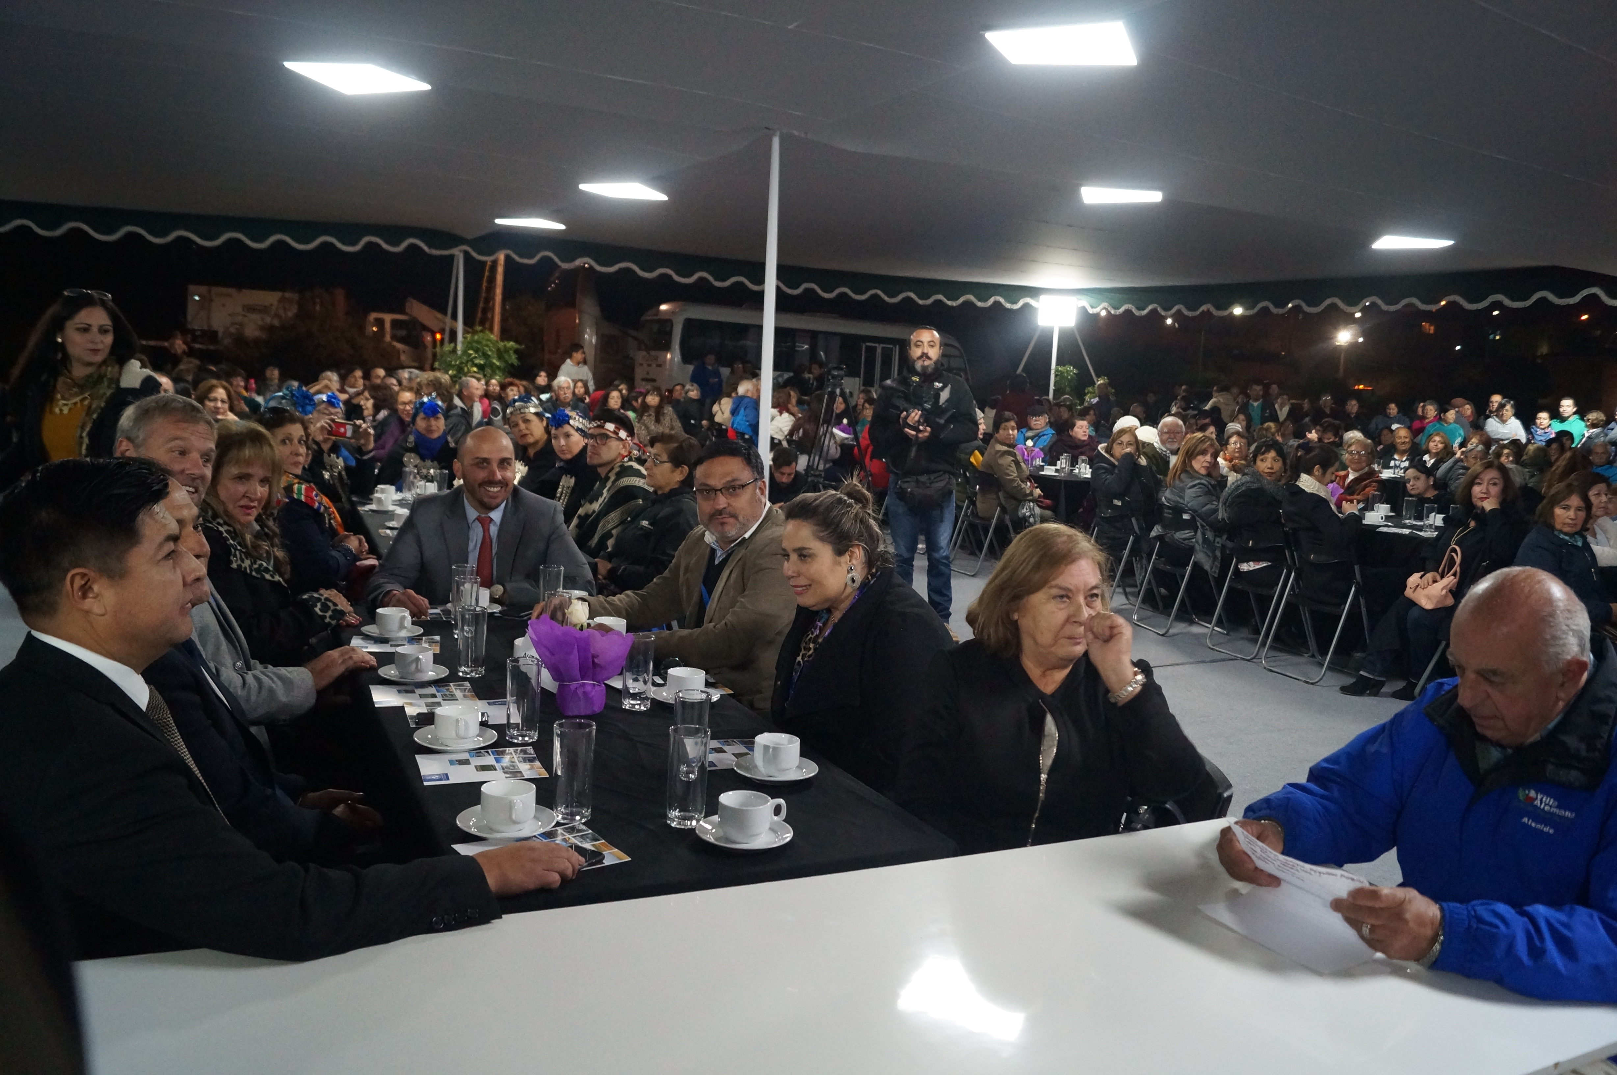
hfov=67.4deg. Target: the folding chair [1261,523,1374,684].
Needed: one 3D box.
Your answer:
[{"bbox_3d":[2.835,0.339,6.611,0.480,0.790,0.450,-1,9,-25],"label":"folding chair"}]

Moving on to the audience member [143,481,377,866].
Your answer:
[{"bbox_3d":[-0.984,0.513,2.140,0.800,1.260,0.560,0,9,-22],"label":"audience member"}]

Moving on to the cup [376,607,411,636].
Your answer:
[{"bbox_3d":[-1.008,0.208,2.960,0.100,0.058,0.080,7,9,26],"label":"cup"}]

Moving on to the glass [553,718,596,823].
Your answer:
[{"bbox_3d":[-0.358,0.355,1.849,0.064,0.147,0.064,3,8,0],"label":"glass"}]

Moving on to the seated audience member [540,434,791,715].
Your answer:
[{"bbox_3d":[-0.359,0.415,3.008,0.840,1.290,0.660,-1,9,-30],"label":"seated audience member"}]

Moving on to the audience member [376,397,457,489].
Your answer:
[{"bbox_3d":[-1.898,-0.086,6.114,0.530,1.220,0.720,0,9,-21],"label":"audience member"}]

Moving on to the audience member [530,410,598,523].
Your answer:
[{"bbox_3d":[-1.166,0.073,5.293,0.740,1.220,0.520,-3,10,-36],"label":"audience member"}]

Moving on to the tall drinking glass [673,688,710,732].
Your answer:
[{"bbox_3d":[-0.217,0.362,2.243,0.067,0.150,0.067,3,8,0],"label":"tall drinking glass"}]

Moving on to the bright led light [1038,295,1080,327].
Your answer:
[{"bbox_3d":[2.952,-2.669,14.300,0.480,0.380,0.150,4,8,7],"label":"bright led light"}]

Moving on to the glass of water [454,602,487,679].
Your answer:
[{"bbox_3d":[-0.736,0.227,2.647,0.064,0.147,0.064,3,8,0],"label":"glass of water"}]

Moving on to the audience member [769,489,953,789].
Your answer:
[{"bbox_3d":[0.047,0.533,2.451,0.750,1.250,0.530,-1,9,-25],"label":"audience member"}]

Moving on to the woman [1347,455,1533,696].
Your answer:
[{"bbox_3d":[3.245,0.184,6.177,0.820,1.173,0.500,-1,9,-28],"label":"woman"}]

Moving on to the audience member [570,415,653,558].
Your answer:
[{"bbox_3d":[-0.942,0.103,4.960,0.720,1.255,0.520,-2,9,-30],"label":"audience member"}]

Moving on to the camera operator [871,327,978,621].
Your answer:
[{"bbox_3d":[0.657,-0.313,6.821,0.600,1.730,0.420,4,8,7],"label":"camera operator"}]

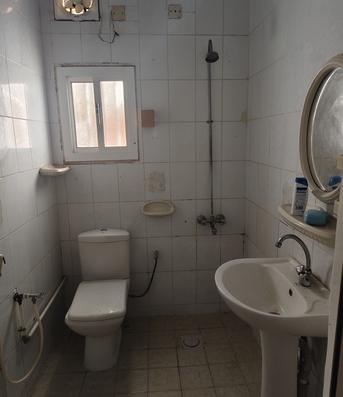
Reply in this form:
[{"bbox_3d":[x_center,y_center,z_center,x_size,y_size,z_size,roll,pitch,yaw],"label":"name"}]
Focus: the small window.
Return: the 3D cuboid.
[{"bbox_3d":[-0.534,-0.614,2.250,0.560,0.675,0.060,-2,11,-3],"label":"small window"}]

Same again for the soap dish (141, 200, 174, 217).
[{"bbox_3d":[-0.104,0.075,2.331,0.250,0.095,0.120,-2,11,-4],"label":"soap dish"}]

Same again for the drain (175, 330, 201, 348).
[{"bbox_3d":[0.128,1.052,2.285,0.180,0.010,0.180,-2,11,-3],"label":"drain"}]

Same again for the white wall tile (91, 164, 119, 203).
[{"bbox_3d":[-0.503,-0.115,2.330,0.200,0.300,0.010,-2,11,-4],"label":"white wall tile"}]

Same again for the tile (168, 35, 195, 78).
[{"bbox_3d":[0.073,-1.021,2.201,0.200,0.300,0.010,-2,11,-3],"label":"tile"}]

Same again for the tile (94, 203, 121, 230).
[{"bbox_3d":[-0.497,0.180,2.386,0.200,0.300,0.010,-2,11,-4],"label":"tile"}]

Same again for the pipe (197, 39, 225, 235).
[{"bbox_3d":[0.303,-0.407,2.225,0.232,1.405,0.210,-2,11,-3],"label":"pipe"}]

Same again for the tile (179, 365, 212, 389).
[{"bbox_3d":[0.155,1.129,1.920,0.200,0.010,0.195,-2,11,-3],"label":"tile"}]

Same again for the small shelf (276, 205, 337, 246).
[{"bbox_3d":[0.595,0.098,1.415,0.120,0.090,0.600,-2,11,-3],"label":"small shelf"}]

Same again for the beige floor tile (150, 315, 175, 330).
[{"bbox_3d":[-0.084,1.022,2.458,0.198,0.010,0.198,-2,11,-3],"label":"beige floor tile"}]

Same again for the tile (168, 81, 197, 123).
[{"bbox_3d":[0.084,-0.722,2.261,0.200,0.300,0.010,-2,11,-3],"label":"tile"}]

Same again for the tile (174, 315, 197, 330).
[{"bbox_3d":[0.115,1.016,2.470,0.198,0.010,0.198,-2,11,-3],"label":"tile"}]

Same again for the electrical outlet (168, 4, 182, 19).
[{"bbox_3d":[0.030,-1.308,2.124,0.090,0.090,0.020,-2,11,-3],"label":"electrical outlet"}]

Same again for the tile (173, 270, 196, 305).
[{"bbox_3d":[0.112,0.749,2.543,0.200,0.300,0.010,-2,11,-4],"label":"tile"}]

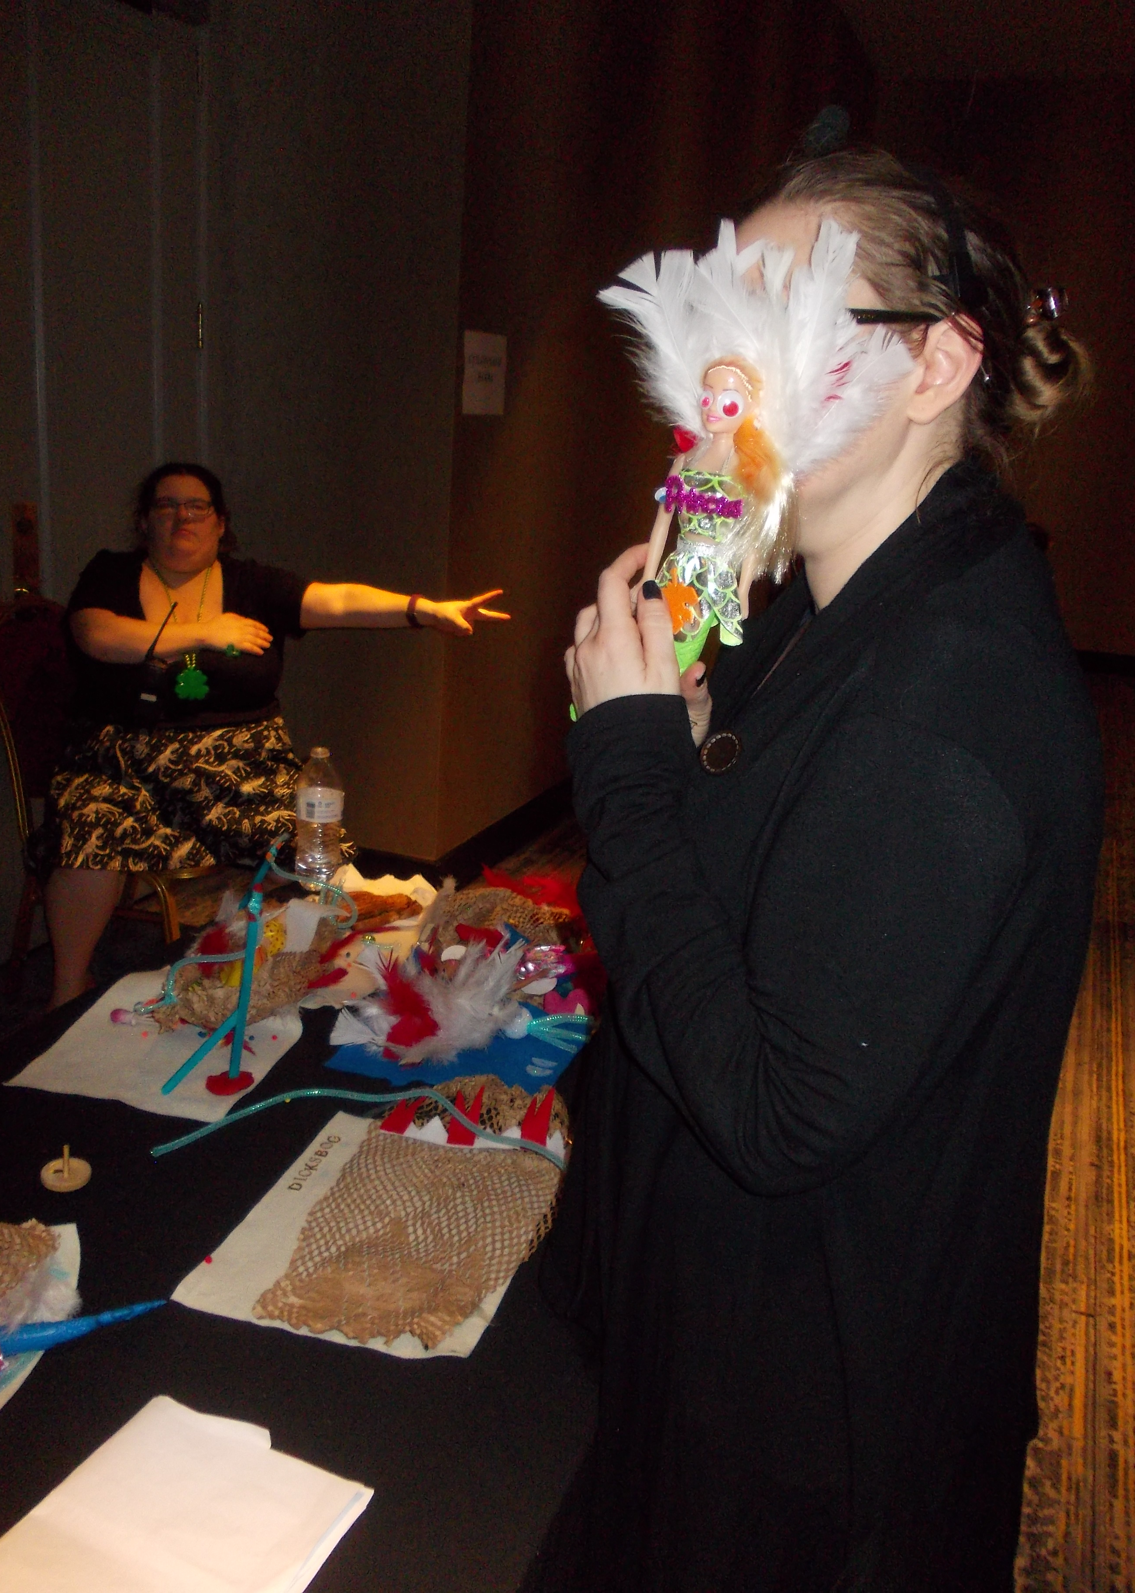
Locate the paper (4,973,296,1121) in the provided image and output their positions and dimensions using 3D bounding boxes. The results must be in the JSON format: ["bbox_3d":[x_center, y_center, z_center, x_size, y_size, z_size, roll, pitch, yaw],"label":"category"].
[{"bbox_3d":[-0.408,0.253,1.370,0.228,0.012,0.290,7,16,10],"label":"paper"}]

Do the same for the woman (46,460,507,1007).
[{"bbox_3d":[-0.684,-0.120,3.034,1.000,1.260,0.720,-3,17,-24],"label":"woman"}]

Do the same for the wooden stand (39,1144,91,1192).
[{"bbox_3d":[-0.418,0.301,1.072,0.041,0.036,0.041,4,14,0],"label":"wooden stand"}]

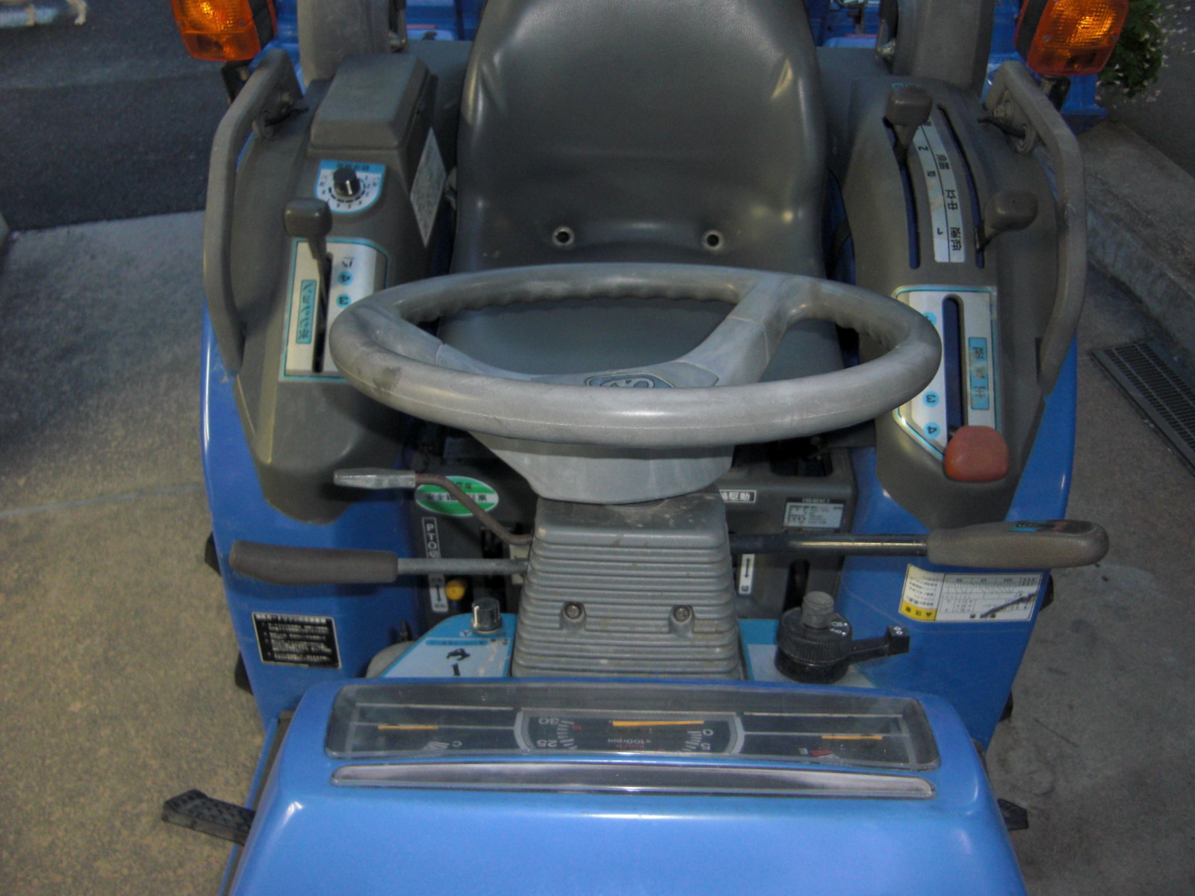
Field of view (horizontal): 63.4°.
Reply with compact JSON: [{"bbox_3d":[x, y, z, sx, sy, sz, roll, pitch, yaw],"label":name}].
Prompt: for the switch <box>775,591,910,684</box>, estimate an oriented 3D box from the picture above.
[{"bbox_3d":[0.177,0.138,0.700,0.095,0.052,0.056,1,21,3],"label":"switch"}]

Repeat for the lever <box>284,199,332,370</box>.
[{"bbox_3d":[-0.281,-0.170,0.945,0.043,0.125,0.043,2,36,2],"label":"lever"}]

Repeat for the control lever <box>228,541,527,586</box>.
[{"bbox_3d":[-0.153,0.084,0.703,0.215,0.028,0.028,2,40,-9],"label":"control lever"}]

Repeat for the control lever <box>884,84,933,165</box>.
[{"bbox_3d":[0.337,-0.350,1.045,0.048,0.088,0.043,1,52,0],"label":"control lever"}]

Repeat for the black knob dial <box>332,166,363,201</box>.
[{"bbox_3d":[-0.268,-0.283,1.035,0.028,0.024,0.028,2,60,2],"label":"black knob dial"}]

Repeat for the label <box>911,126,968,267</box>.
[{"bbox_3d":[0.361,-0.281,1.017,0.032,0.016,0.222,3,57,3],"label":"label"}]

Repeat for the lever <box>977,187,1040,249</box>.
[{"bbox_3d":[0.407,-0.228,0.960,0.054,0.046,0.040,2,36,2],"label":"lever"}]

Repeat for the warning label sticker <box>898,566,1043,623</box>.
[{"bbox_3d":[0.419,0.163,1.085,0.152,0.076,0.012,2,24,4],"label":"warning label sticker"}]

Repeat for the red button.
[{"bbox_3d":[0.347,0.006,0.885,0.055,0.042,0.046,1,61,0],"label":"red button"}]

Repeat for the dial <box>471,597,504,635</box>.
[{"bbox_3d":[-0.082,0.126,0.720,0.024,0.020,0.024,1,17,0],"label":"dial"}]

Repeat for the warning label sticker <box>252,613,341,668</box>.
[{"bbox_3d":[-0.310,0.200,1.000,0.083,0.063,0.004,3,25,3],"label":"warning label sticker"}]

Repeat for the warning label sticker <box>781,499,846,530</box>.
[{"bbox_3d":[0.231,0.072,1.030,0.060,0.049,0.004,1,41,0],"label":"warning label sticker"}]

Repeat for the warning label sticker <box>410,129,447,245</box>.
[{"bbox_3d":[-0.200,-0.311,1.152,0.004,0.069,0.140,-2,50,9],"label":"warning label sticker"}]

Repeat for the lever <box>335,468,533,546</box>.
[{"bbox_3d":[-0.113,0.041,0.680,0.143,0.048,0.032,2,36,2],"label":"lever"}]

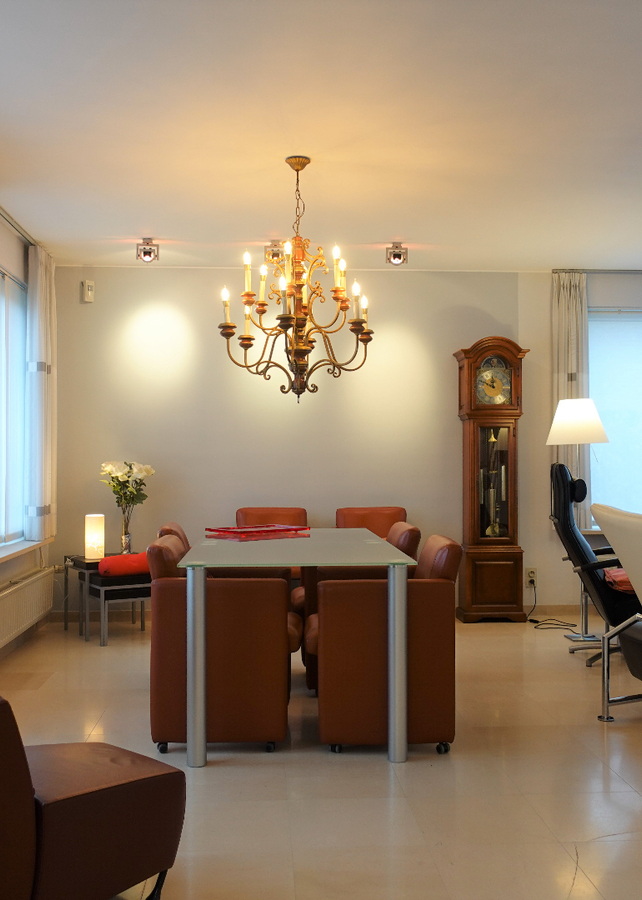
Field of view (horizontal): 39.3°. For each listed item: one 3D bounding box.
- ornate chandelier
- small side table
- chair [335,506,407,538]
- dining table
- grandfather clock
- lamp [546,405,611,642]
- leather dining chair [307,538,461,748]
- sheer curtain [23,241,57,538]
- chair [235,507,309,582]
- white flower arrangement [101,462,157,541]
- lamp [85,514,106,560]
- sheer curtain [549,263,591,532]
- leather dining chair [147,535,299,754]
[{"bbox_3d":[-0.100,-0.764,4.051,0.700,1.100,0.700,0,-1,-4],"label":"ornate chandelier"},{"bbox_3d":[-1.328,0.955,5.854,0.520,0.490,0.630,0,-1,-33],"label":"small side table"},{"bbox_3d":[0.365,0.801,6.070,0.560,0.815,0.630,0,-1,-7],"label":"chair"},{"bbox_3d":[-0.141,0.815,4.207,0.900,0.755,1.700,0,-1,-4],"label":"dining table"},{"bbox_3d":[1.218,0.212,6.445,0.490,2.000,0.260,0,-1,-4],"label":"grandfather clock"},{"bbox_3d":[1.647,0.445,5.735,0.400,1.520,0.400,0,-1,-4],"label":"lamp"},{"bbox_3d":[0.238,0.781,3.778,0.630,0.815,0.560,0,-1,-3],"label":"leather dining chair"},{"bbox_3d":[-1.826,-0.352,5.862,0.120,1.860,0.470,0,-1,-4],"label":"sheer curtain"},{"bbox_3d":[-0.312,0.794,5.776,0.580,0.810,0.620,0,-1,-4],"label":"chair"},{"bbox_3d":[-1.316,0.359,6.120,0.370,0.600,0.340,0,-1,-4],"label":"white flower arrangement"},{"bbox_3d":[-1.469,0.564,5.872,0.130,0.290,0.130,0,-1,-4],"label":"lamp"},{"bbox_3d":[1.783,-0.359,6.478,0.290,1.860,0.120,0,-1,-4],"label":"sheer curtain"},{"bbox_3d":[-0.382,0.775,3.765,0.620,0.810,0.580,0,-1,0],"label":"leather dining chair"}]

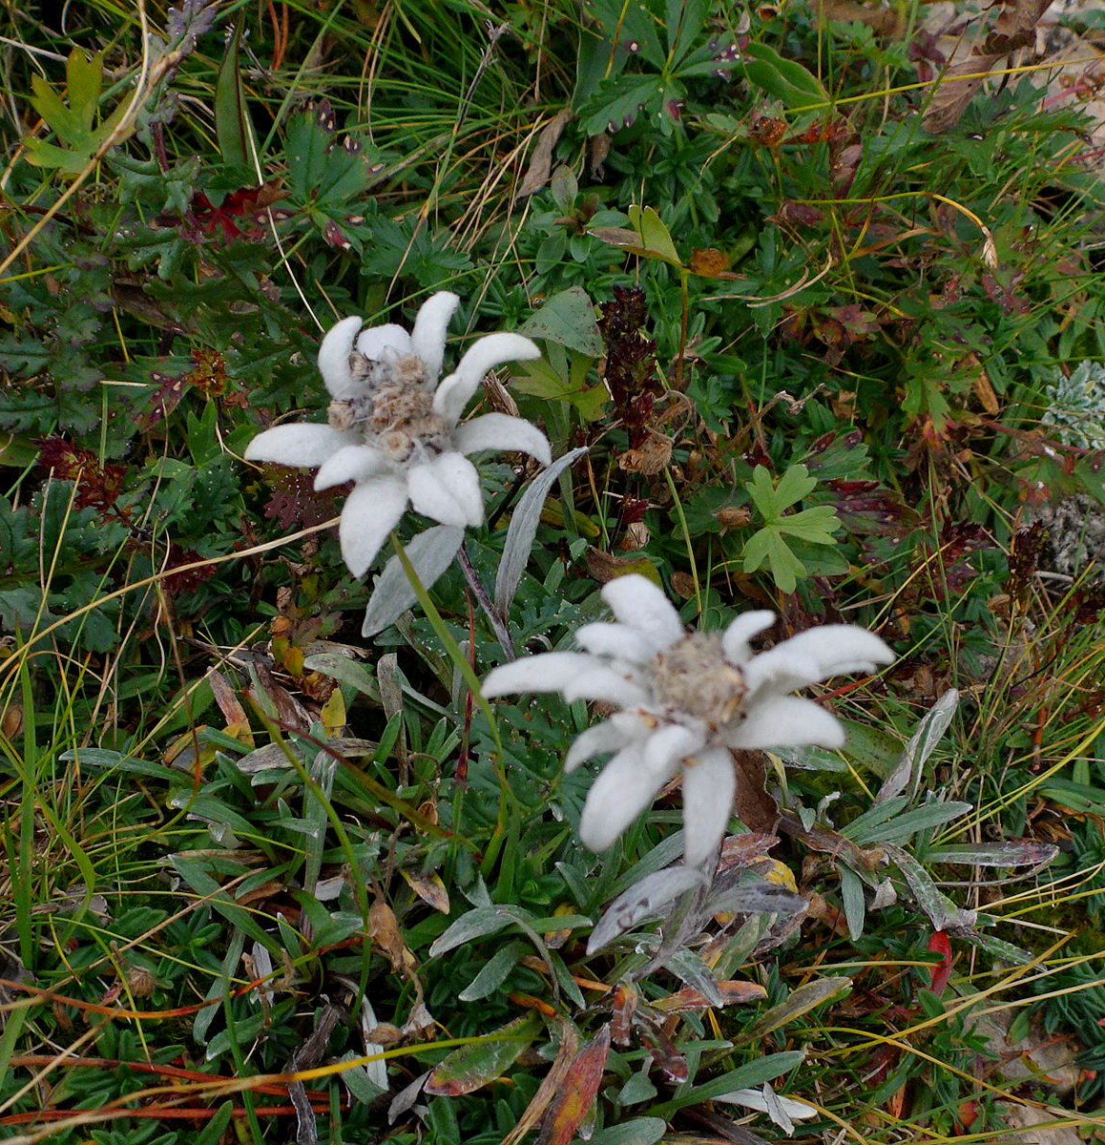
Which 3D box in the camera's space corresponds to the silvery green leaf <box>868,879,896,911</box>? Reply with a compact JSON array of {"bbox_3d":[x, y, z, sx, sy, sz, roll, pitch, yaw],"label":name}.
[{"bbox_3d":[0.081,0.079,0.260,0.006,0.004,0.009,30,63,22],"label":"silvery green leaf"}]

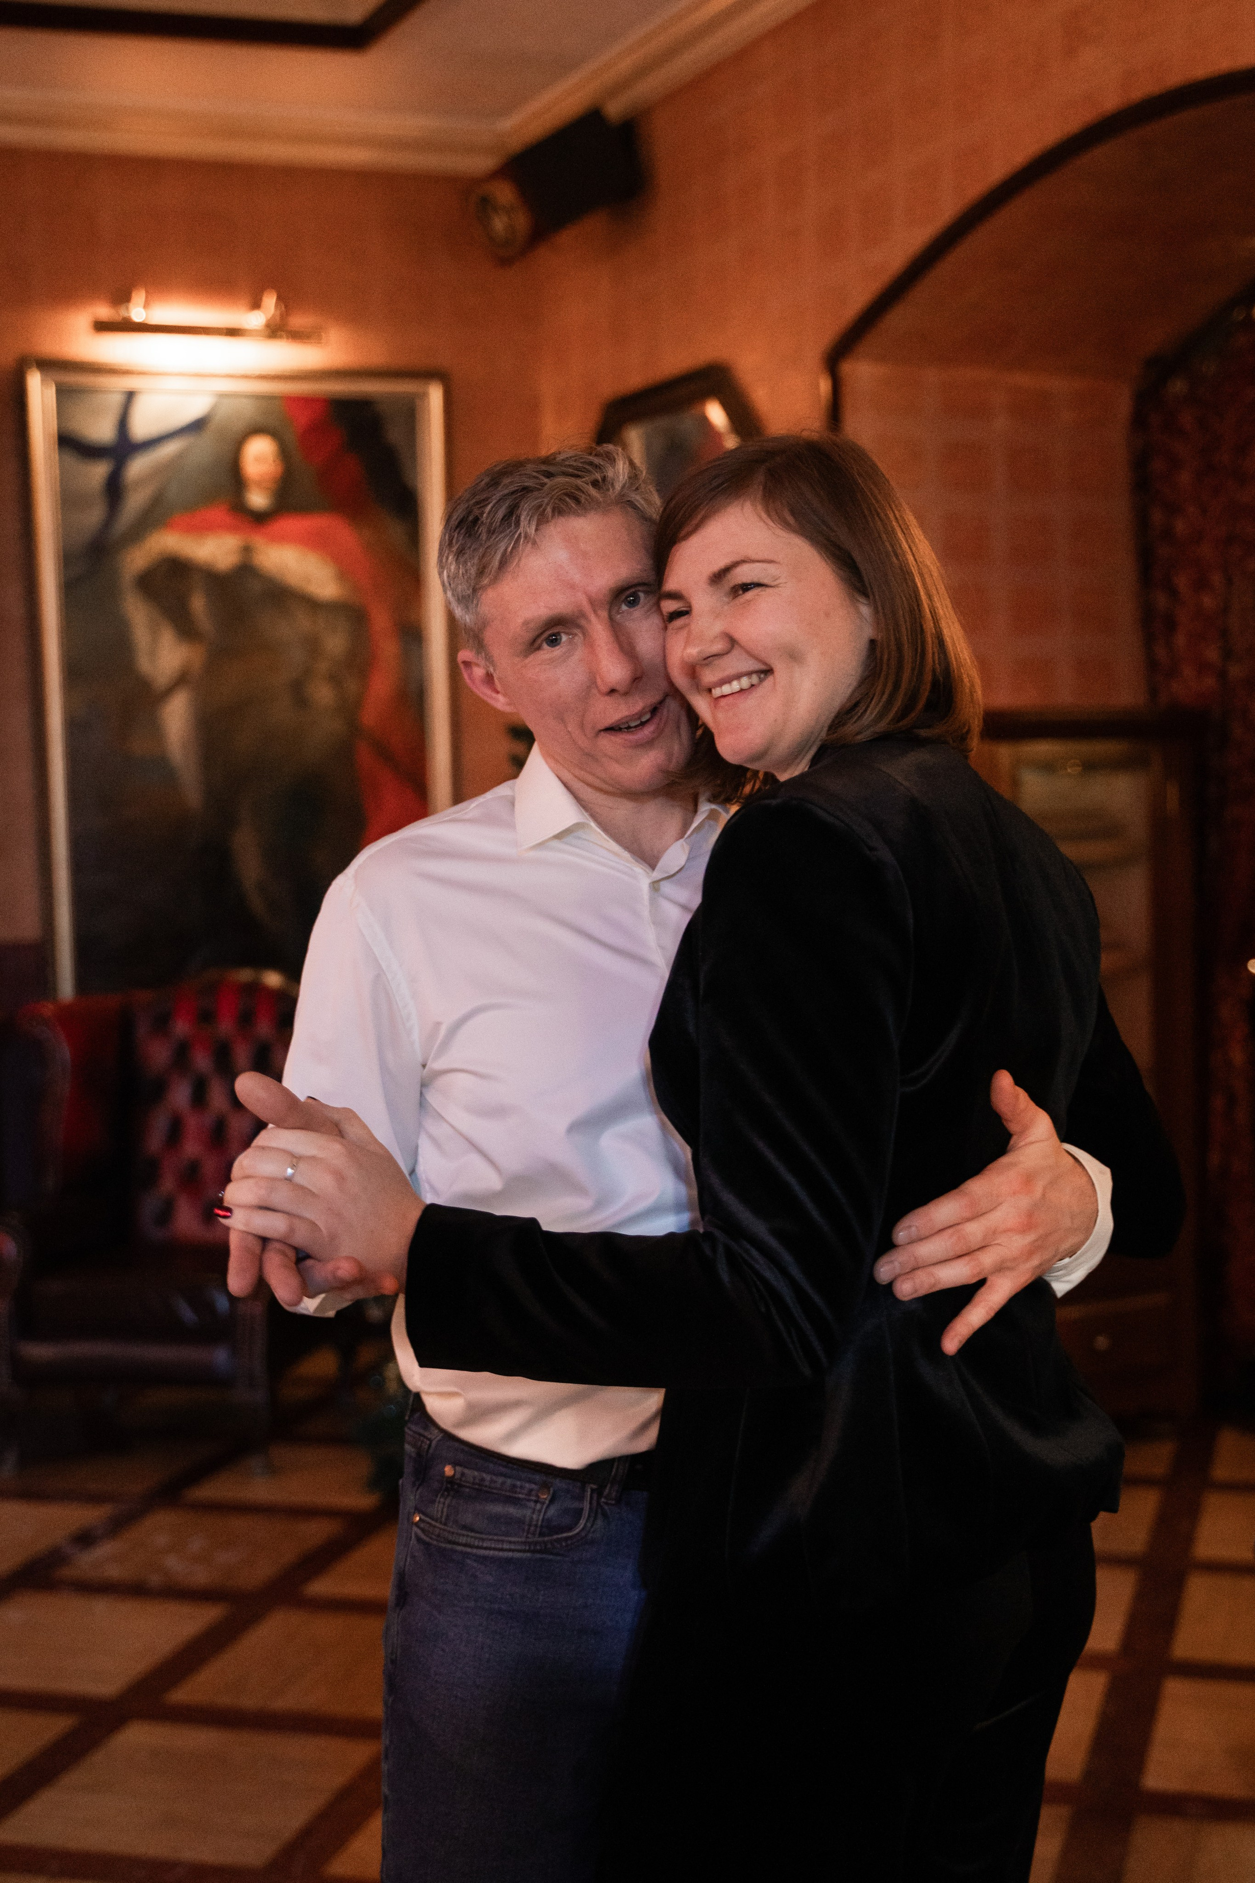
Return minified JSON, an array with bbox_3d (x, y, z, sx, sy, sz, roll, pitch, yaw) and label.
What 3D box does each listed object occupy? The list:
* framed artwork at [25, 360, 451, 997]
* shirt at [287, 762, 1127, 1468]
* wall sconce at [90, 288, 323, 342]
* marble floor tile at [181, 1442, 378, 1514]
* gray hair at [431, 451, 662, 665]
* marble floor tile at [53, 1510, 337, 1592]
[{"bbox_3d":[-0.983,-0.634,5.719,1.128,1.715,0.070,-3,4,-22],"label":"framed artwork"},{"bbox_3d":[0.050,0.115,1.580,0.610,0.520,0.380,-3,4,-20],"label":"shirt"},{"bbox_3d":[-1.087,-1.627,5.559,0.582,0.115,0.180,-3,4,-22],"label":"wall sconce"},{"bbox_3d":[-0.697,1.170,4.731,0.430,0.015,0.420,-1,4,16],"label":"marble floor tile"},{"bbox_3d":[-0.055,-0.280,1.600,0.170,0.170,0.200,-14,2,-10],"label":"gray hair"},{"bbox_3d":[-0.835,1.205,4.265,0.430,0.015,0.415,-1,4,16],"label":"marble floor tile"}]

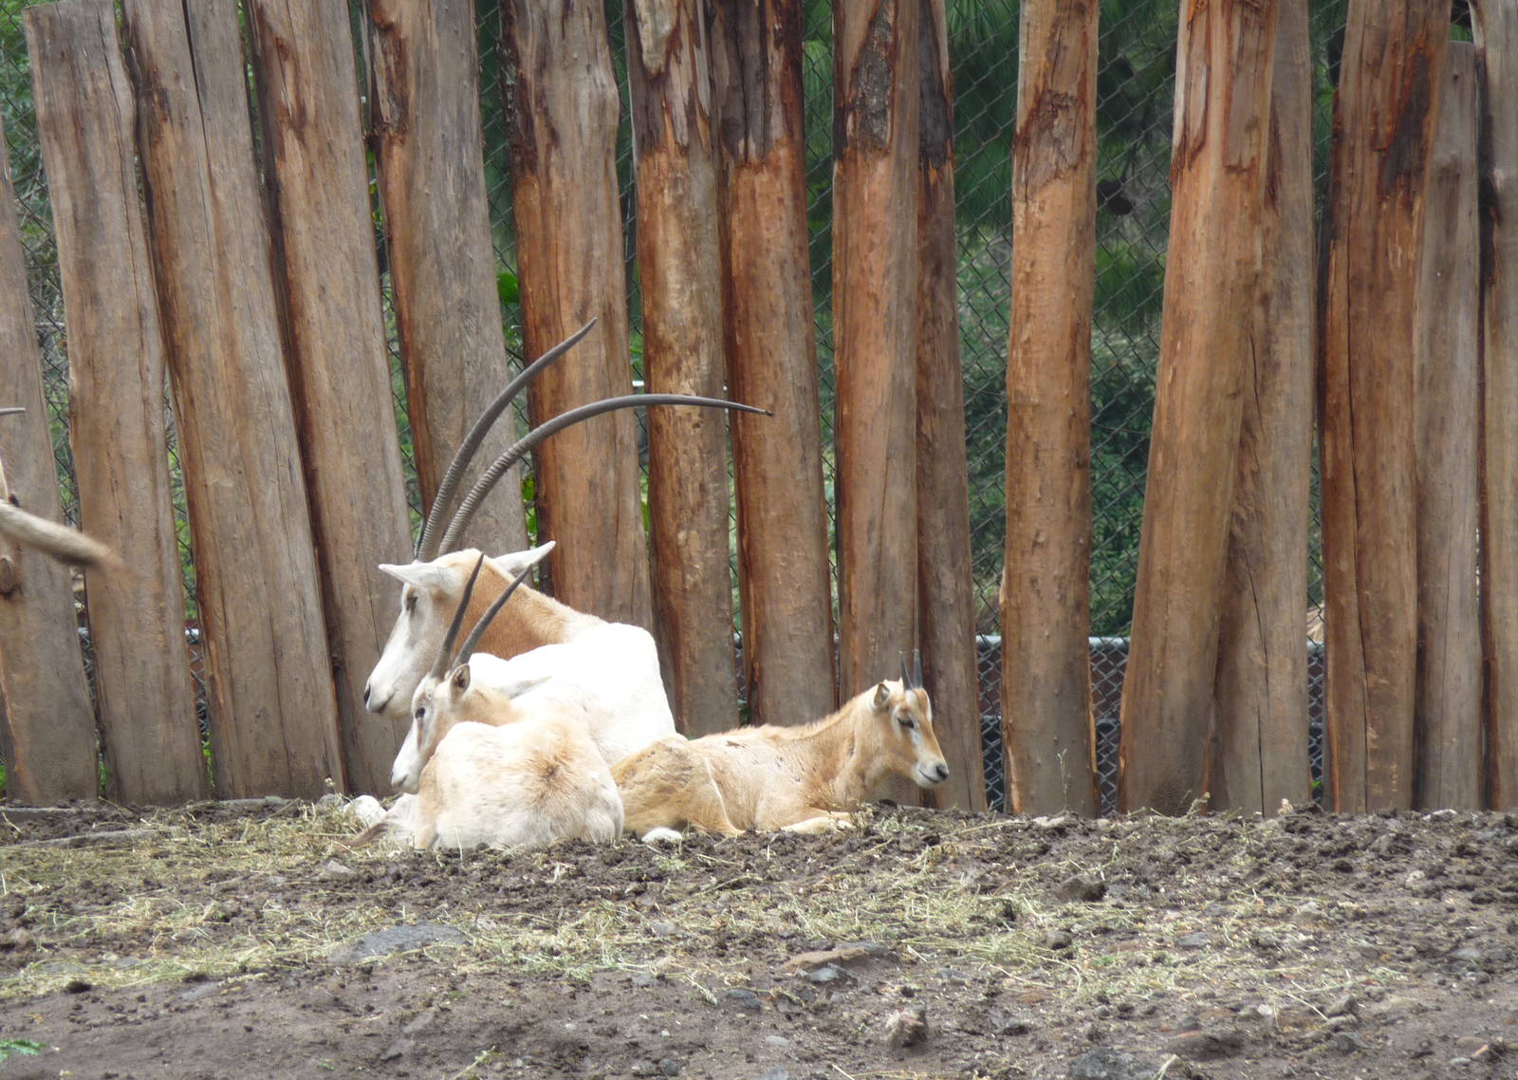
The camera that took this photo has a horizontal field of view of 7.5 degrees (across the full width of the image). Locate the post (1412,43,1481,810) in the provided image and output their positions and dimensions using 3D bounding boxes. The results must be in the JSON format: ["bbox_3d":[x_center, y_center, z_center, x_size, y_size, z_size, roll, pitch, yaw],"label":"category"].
[{"bbox_3d":[1.704,-0.283,28.600,0.170,1.900,0.170,-1,1,0],"label":"post"}]

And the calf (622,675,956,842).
[{"bbox_3d":[0.039,0.472,26.400,0.790,0.430,0.360,0,1,0],"label":"calf"}]

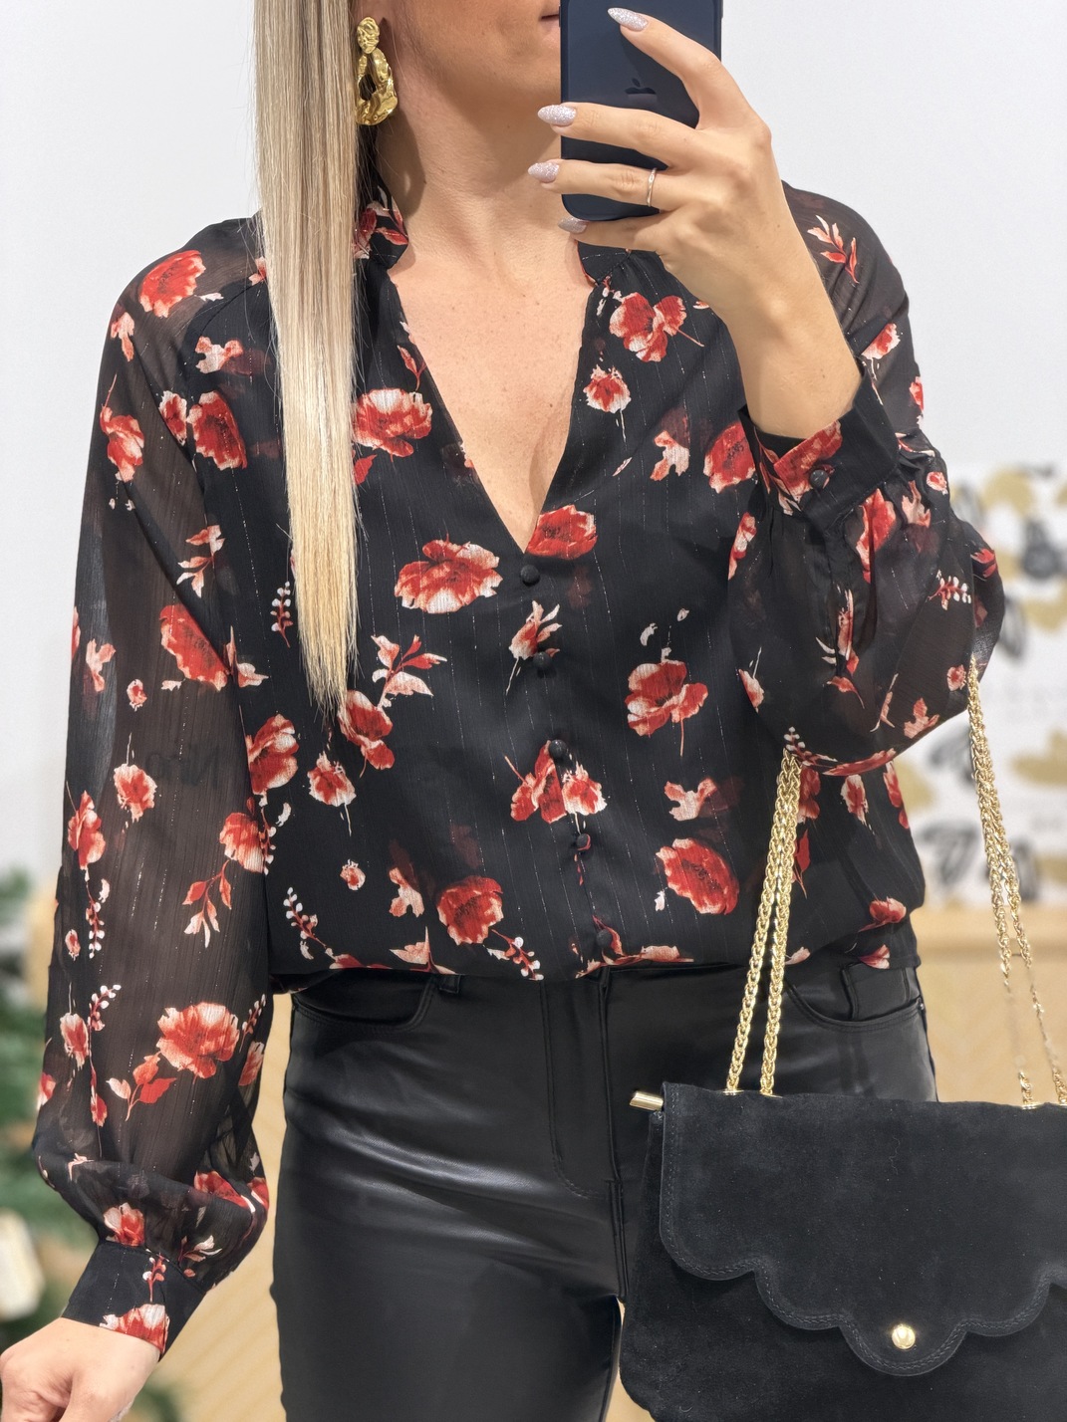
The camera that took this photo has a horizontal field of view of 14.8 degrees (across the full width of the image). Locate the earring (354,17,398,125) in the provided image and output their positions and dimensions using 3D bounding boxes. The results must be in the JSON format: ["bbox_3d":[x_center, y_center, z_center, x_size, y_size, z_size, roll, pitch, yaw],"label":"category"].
[{"bbox_3d":[-0.083,-0.332,2.130,0.026,0.056,0.010,4,11,22],"label":"earring"}]

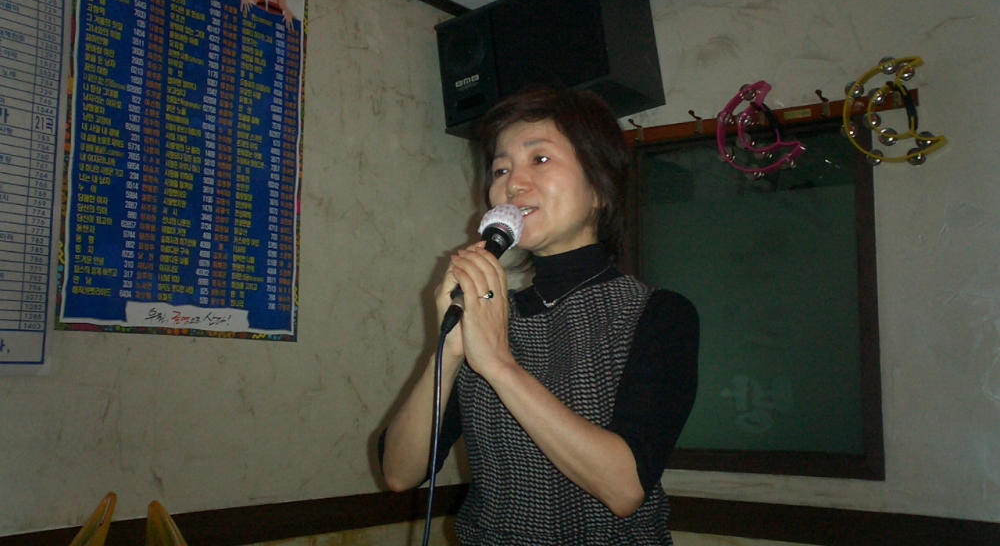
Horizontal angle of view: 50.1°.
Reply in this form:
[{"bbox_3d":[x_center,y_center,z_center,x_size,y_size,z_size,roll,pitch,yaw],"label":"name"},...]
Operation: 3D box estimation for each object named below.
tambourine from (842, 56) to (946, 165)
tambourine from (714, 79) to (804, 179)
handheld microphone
[{"bbox_3d":[0.914,-0.373,2.484,0.223,0.237,0.045,-3,-7,36],"label":"tambourine"},{"bbox_3d":[0.652,-0.361,2.672,0.225,0.234,0.045,-3,-7,36],"label":"tambourine"},{"bbox_3d":[-0.025,-0.006,1.262,0.056,0.056,0.230,-8,35,30],"label":"handheld microphone"}]

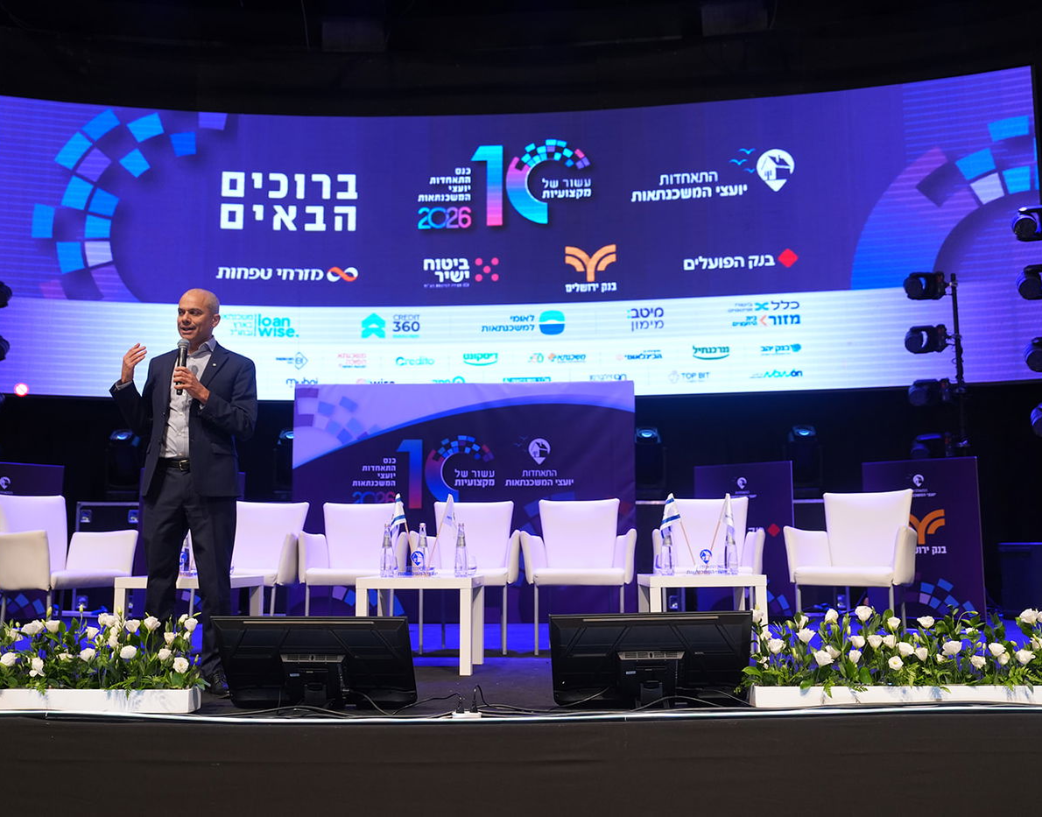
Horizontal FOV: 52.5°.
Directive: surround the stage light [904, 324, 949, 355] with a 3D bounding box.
[{"bbox_3d":[3.501,-0.591,9.109,0.330,0.250,0.280,-3,2,18],"label":"stage light"}]

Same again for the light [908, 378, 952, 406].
[{"bbox_3d":[3.506,-0.140,9.048,0.330,0.250,0.280,-3,2,18],"label":"light"}]

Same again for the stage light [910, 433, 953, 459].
[{"bbox_3d":[3.493,0.330,8.984,0.330,0.250,0.280,-3,2,18],"label":"stage light"}]

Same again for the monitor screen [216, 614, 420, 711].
[{"bbox_3d":[-0.732,0.908,3.787,0.705,0.410,0.080,-1,27,6],"label":"monitor screen"}]

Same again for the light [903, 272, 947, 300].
[{"bbox_3d":[3.847,-1.164,10.057,0.390,0.280,0.300,-2,0,12],"label":"light"}]

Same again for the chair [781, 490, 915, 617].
[{"bbox_3d":[1.855,0.909,5.819,0.655,0.895,0.585,-6,-10,33],"label":"chair"}]

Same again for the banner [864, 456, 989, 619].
[{"bbox_3d":[3.432,1.120,9.024,0.970,1.350,0.050,-6,-10,37],"label":"banner"}]

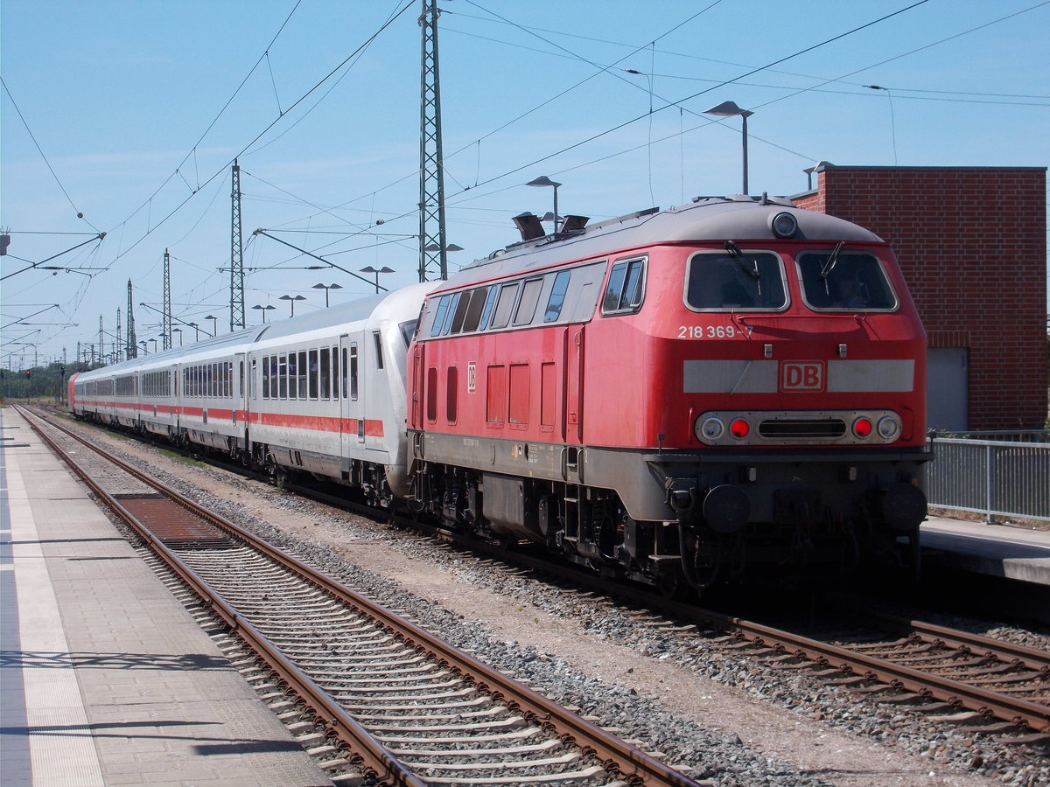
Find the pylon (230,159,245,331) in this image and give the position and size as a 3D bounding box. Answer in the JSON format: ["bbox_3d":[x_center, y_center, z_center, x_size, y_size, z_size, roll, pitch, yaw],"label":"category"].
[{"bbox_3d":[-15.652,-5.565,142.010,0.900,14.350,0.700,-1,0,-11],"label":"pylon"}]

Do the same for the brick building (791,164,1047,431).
[{"bbox_3d":[5.906,-0.999,42.212,3.650,4.950,4.500,-1,0,-11],"label":"brick building"}]

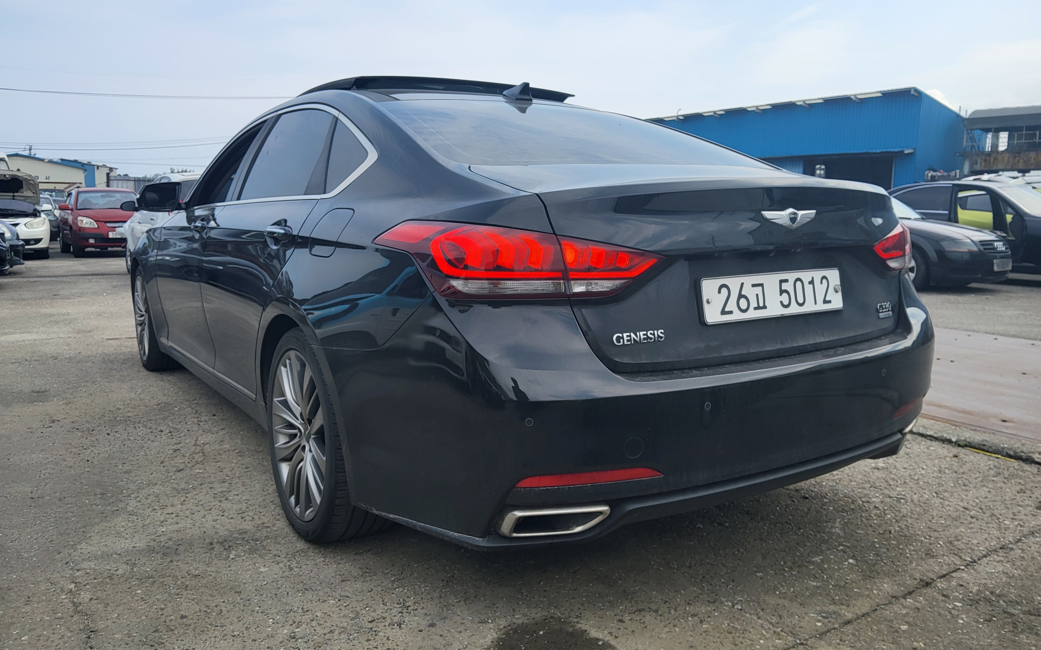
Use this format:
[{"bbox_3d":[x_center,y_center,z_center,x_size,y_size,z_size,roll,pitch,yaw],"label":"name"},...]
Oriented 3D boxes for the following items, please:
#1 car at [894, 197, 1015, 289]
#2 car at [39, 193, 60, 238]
[{"bbox_3d":[4.811,-1.294,11.399,1.770,1.360,4.080,-7,11,-39],"label":"car"},{"bbox_3d":[-15.977,-3.515,25.339,1.770,1.470,4.450,-5,10,-33],"label":"car"}]

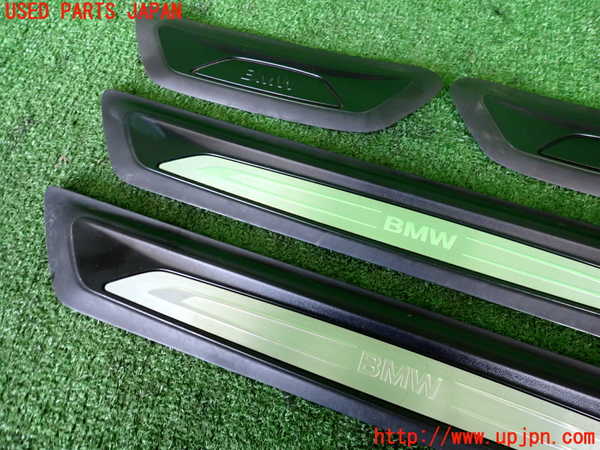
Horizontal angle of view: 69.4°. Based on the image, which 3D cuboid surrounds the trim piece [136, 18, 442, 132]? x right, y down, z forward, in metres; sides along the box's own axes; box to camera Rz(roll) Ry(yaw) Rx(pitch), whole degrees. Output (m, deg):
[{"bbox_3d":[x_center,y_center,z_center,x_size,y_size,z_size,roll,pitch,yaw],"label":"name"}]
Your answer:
[{"bbox_3d":[-0.036,-0.183,0.510,0.399,0.028,0.114,15,63,7],"label":"trim piece"}]

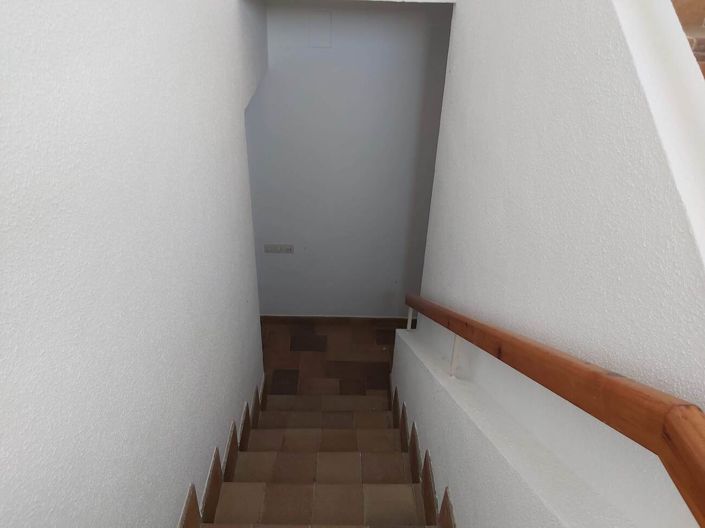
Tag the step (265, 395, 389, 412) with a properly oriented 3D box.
[{"bbox_3d":[-0.167,1.059,3.533,0.821,0.185,0.302,1,32,-2],"label":"step"}]

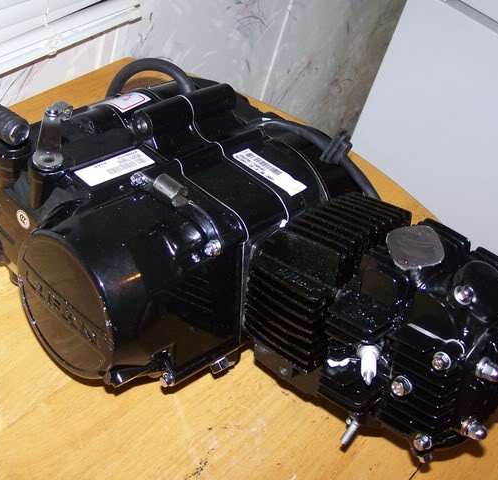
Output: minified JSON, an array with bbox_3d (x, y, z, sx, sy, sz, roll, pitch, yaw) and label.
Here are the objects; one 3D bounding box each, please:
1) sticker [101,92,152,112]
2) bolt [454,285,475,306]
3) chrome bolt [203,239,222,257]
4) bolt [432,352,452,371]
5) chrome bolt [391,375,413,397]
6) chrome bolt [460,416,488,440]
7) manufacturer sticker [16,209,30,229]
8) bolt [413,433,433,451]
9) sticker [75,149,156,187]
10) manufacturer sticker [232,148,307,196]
[{"bbox_3d":[-0.101,-0.114,0.772,0.031,0.004,0.031,32,40,32],"label":"sticker"},{"bbox_3d":[0.134,0.034,0.585,0.013,0.008,0.013,-27,80,-39],"label":"bolt"},{"bbox_3d":[-0.026,0.005,0.685,0.013,0.013,0.009,41,44,25],"label":"chrome bolt"},{"bbox_3d":[0.122,0.077,0.597,0.013,0.013,0.008,41,44,25],"label":"bolt"},{"bbox_3d":[0.102,0.097,0.628,0.013,0.013,0.009,41,44,25],"label":"chrome bolt"},{"bbox_3d":[0.144,0.121,0.606,0.014,0.012,0.012,26,38,37],"label":"chrome bolt"},{"bbox_3d":[-0.166,-0.016,0.695,0.001,0.015,0.015,-27,59,-39],"label":"manufacturer sticker"},{"bbox_3d":[0.112,0.129,0.603,0.011,0.011,0.009,26,38,37],"label":"bolt"},{"bbox_3d":[-0.097,-0.053,0.685,0.020,0.001,0.060,37,44,29],"label":"sticker"},{"bbox_3d":[0.017,-0.054,0.742,0.061,0.002,0.019,37,42,28],"label":"manufacturer sticker"}]

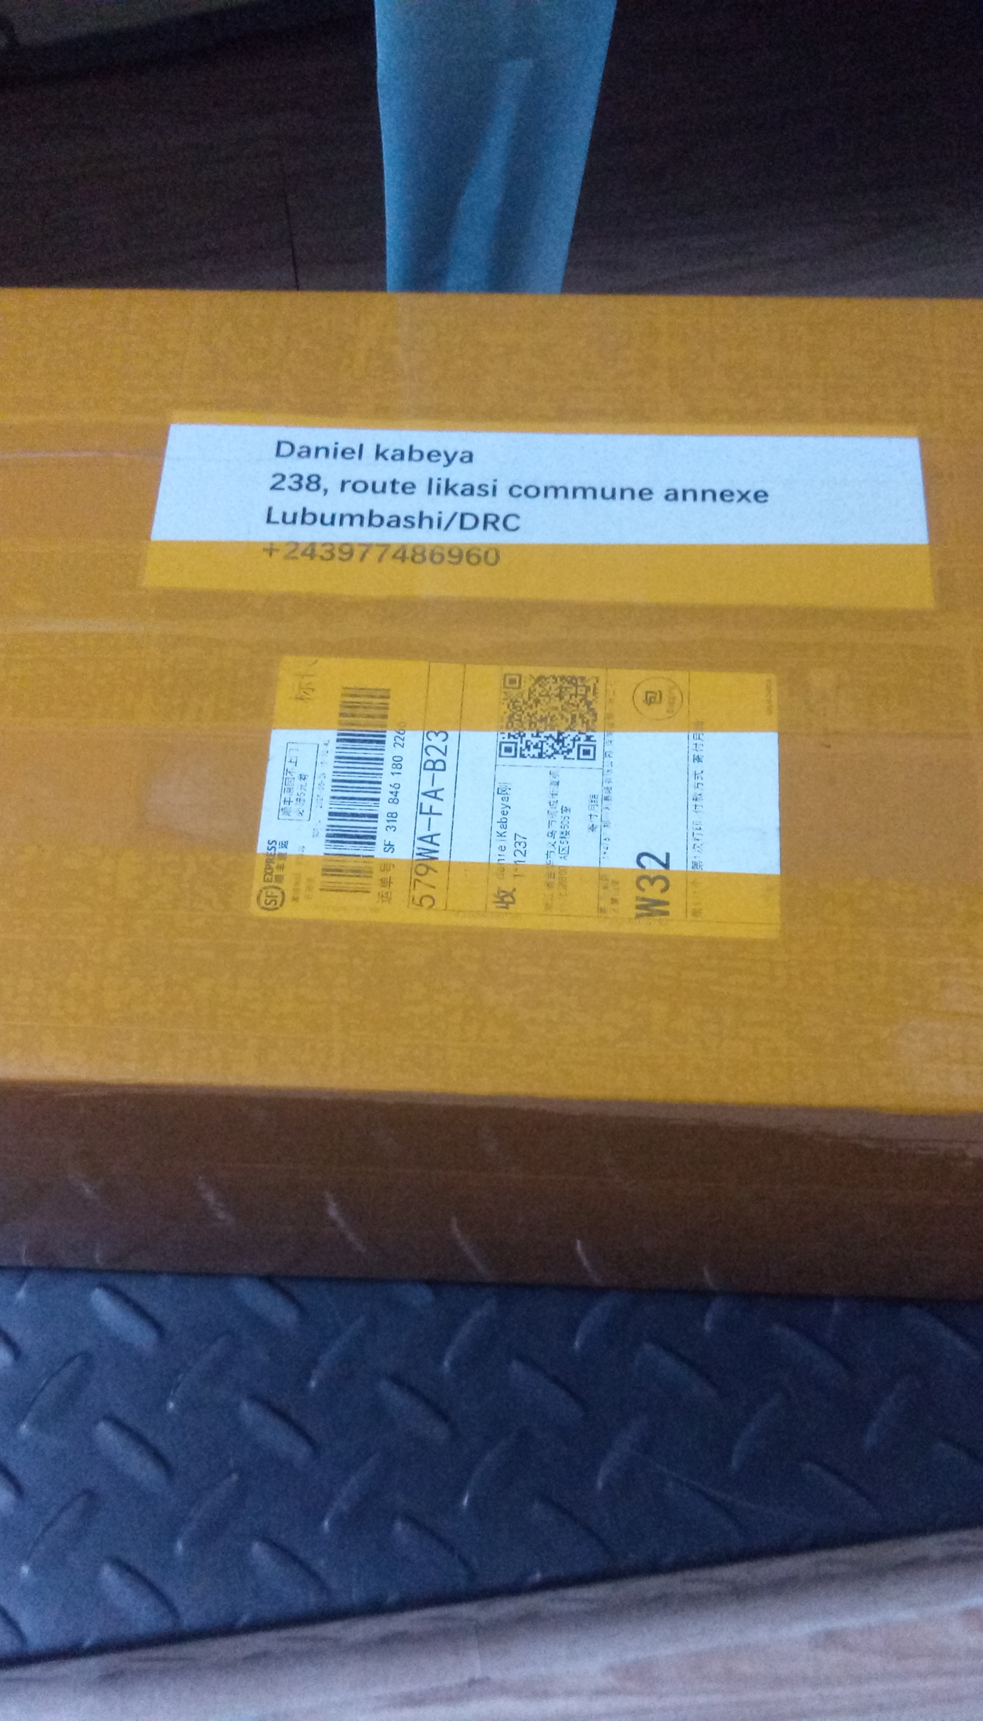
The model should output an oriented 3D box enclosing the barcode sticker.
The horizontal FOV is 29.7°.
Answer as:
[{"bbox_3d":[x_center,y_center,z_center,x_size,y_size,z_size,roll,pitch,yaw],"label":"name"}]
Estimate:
[{"bbox_3d":[0.008,-0.017,0.469,0.129,0.001,0.076,2,63,2],"label":"barcode sticker"}]

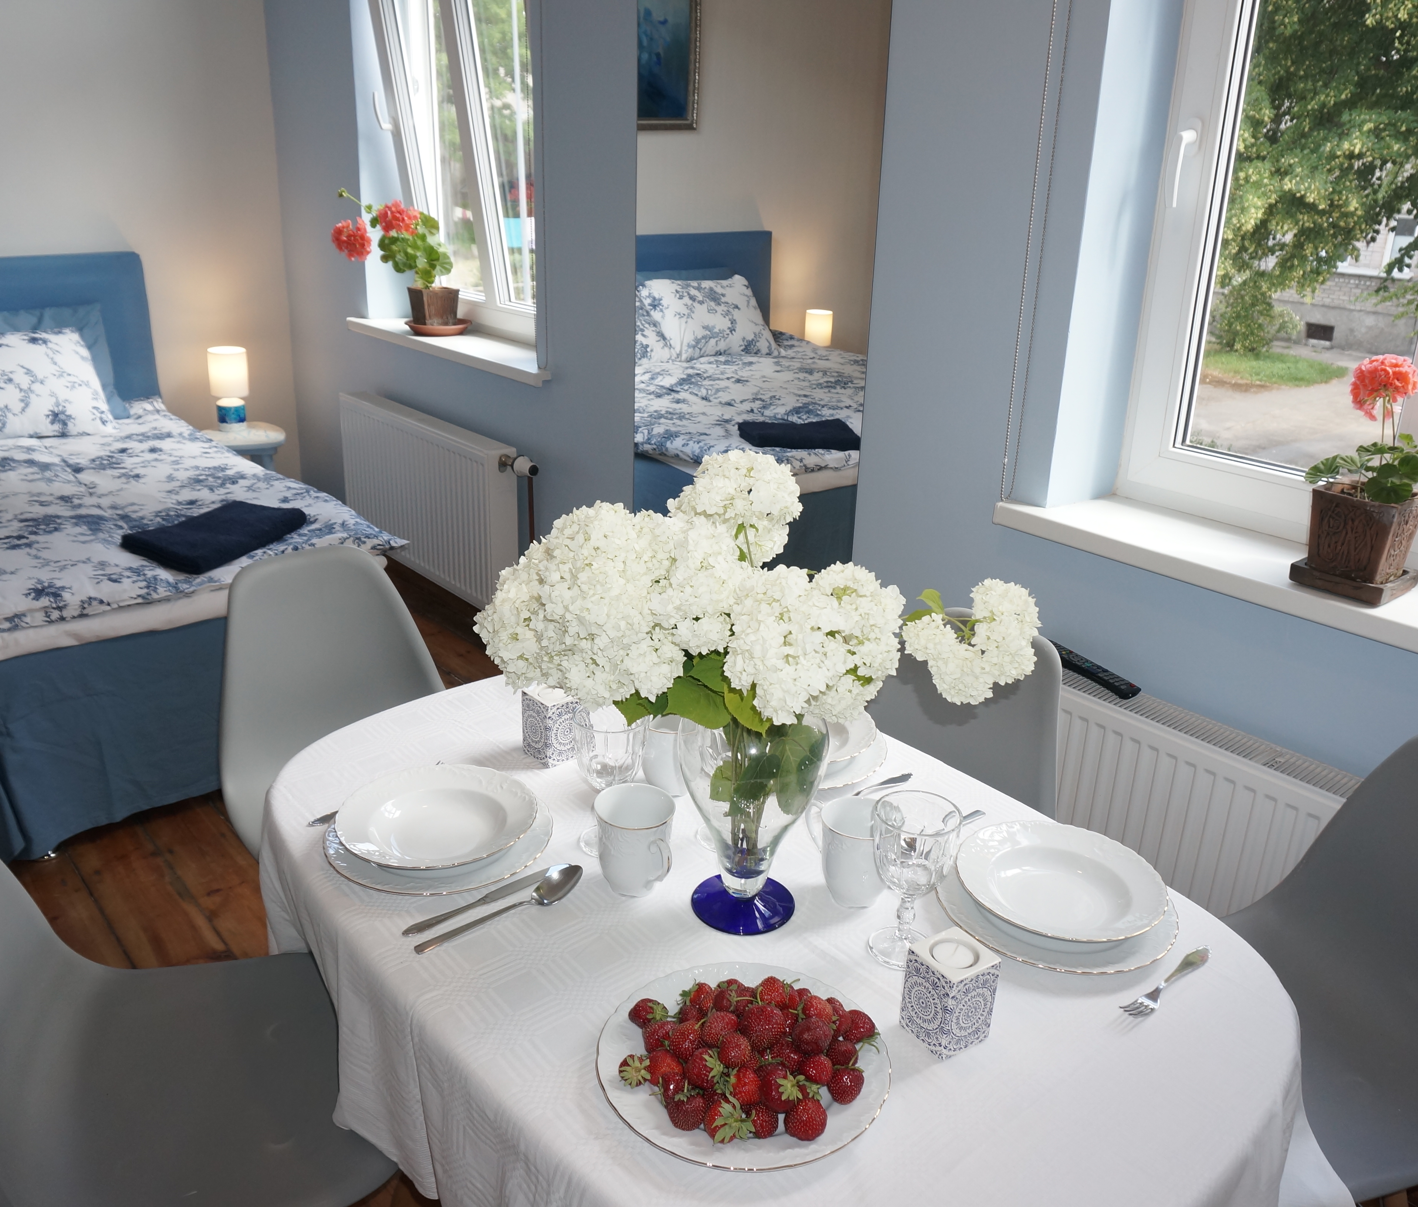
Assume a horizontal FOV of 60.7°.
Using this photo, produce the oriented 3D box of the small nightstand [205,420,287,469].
[{"bbox_3d":[-1.731,-0.428,4.577,0.340,0.430,0.370,-15,27,-38],"label":"small nightstand"}]

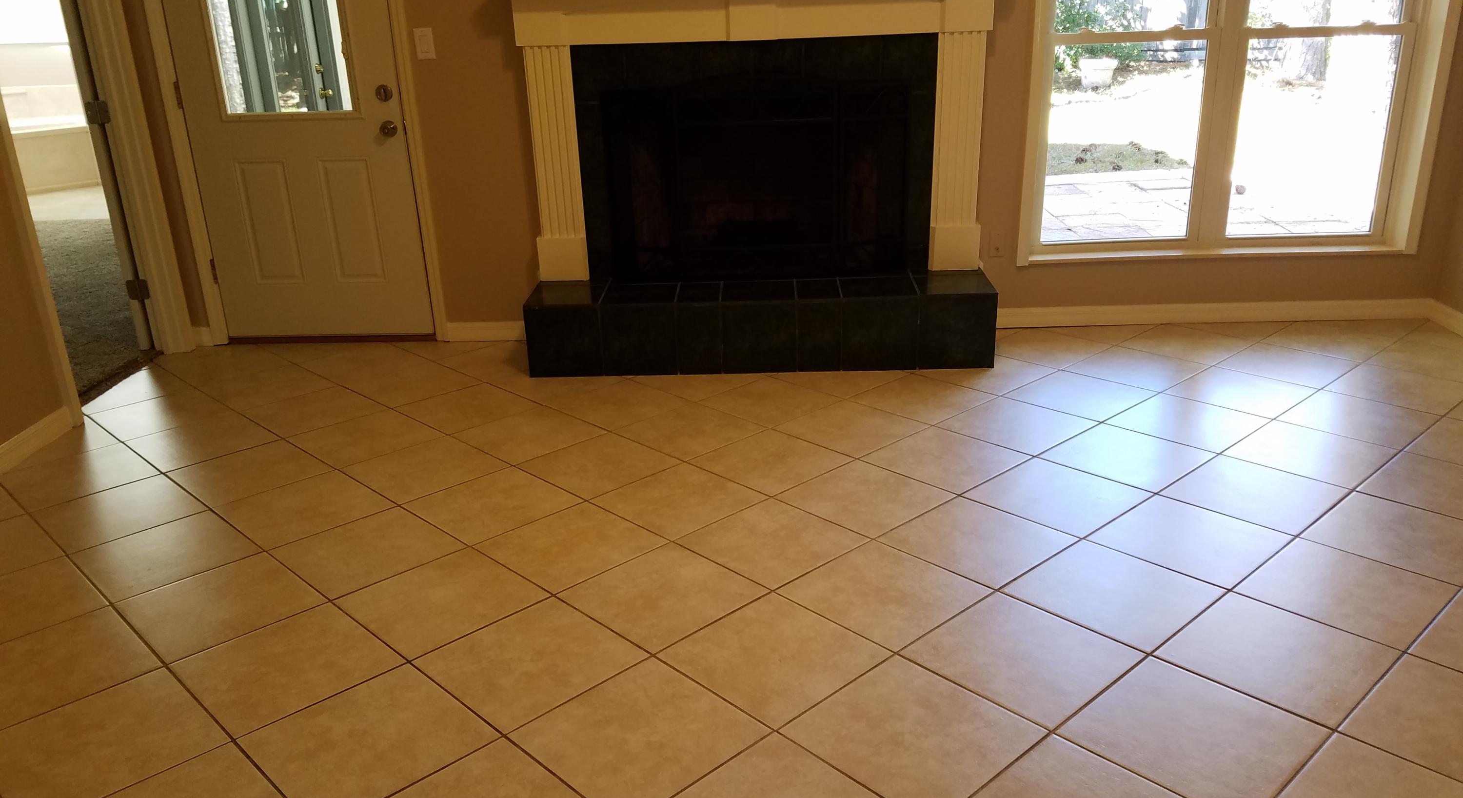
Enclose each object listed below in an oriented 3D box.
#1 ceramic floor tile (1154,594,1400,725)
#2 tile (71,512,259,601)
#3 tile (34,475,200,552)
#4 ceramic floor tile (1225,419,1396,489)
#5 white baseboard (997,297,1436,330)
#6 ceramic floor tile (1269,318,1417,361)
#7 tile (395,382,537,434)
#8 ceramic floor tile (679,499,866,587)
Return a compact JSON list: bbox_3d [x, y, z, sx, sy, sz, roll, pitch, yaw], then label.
[{"bbox_3d":[1.267,0.593,2.556,0.399,0.010,0.399,-19,26,-39],"label":"ceramic floor tile"},{"bbox_3d":[-1.626,0.449,3.163,0.396,0.010,0.396,-19,26,-40],"label":"tile"},{"bbox_3d":[-1.879,0.348,3.370,0.396,0.010,0.396,-19,26,-39],"label":"tile"},{"bbox_3d":[1.812,0.170,3.447,0.397,0.010,0.397,-19,26,-39],"label":"ceramic floor tile"},{"bbox_3d":[2.143,-0.391,5.037,2.081,0.094,0.014,-1,20,2],"label":"white baseboard"},{"bbox_3d":[2.449,-0.234,4.516,0.397,0.010,0.397,-19,26,-39],"label":"ceramic floor tile"},{"bbox_3d":[-0.997,0.032,4.097,0.397,0.010,0.397,-20,26,-40],"label":"tile"},{"bbox_3d":[0.110,0.395,2.980,0.397,0.010,0.397,-19,26,-40],"label":"ceramic floor tile"}]

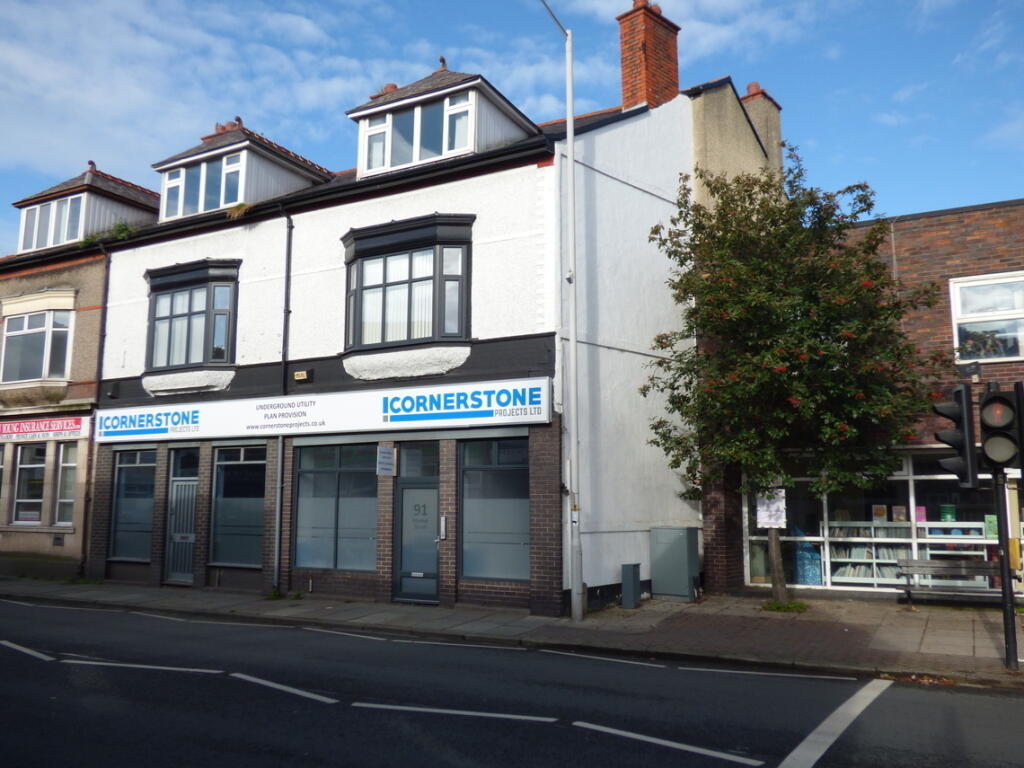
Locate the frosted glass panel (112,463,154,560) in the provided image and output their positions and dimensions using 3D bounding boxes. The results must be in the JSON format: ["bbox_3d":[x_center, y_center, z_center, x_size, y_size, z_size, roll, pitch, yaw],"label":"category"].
[{"bbox_3d":[-8.172,2.799,18.033,1.350,2.010,0.070,-4,-9,28],"label":"frosted glass panel"}]

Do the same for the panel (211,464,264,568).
[{"bbox_3d":[-5.403,2.588,16.565,1.471,2.029,0.070,-4,-9,28],"label":"panel"}]

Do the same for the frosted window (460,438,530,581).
[{"bbox_3d":[-0.250,2.091,13.847,1.340,2.329,0.090,-4,-9,28],"label":"frosted window"}]

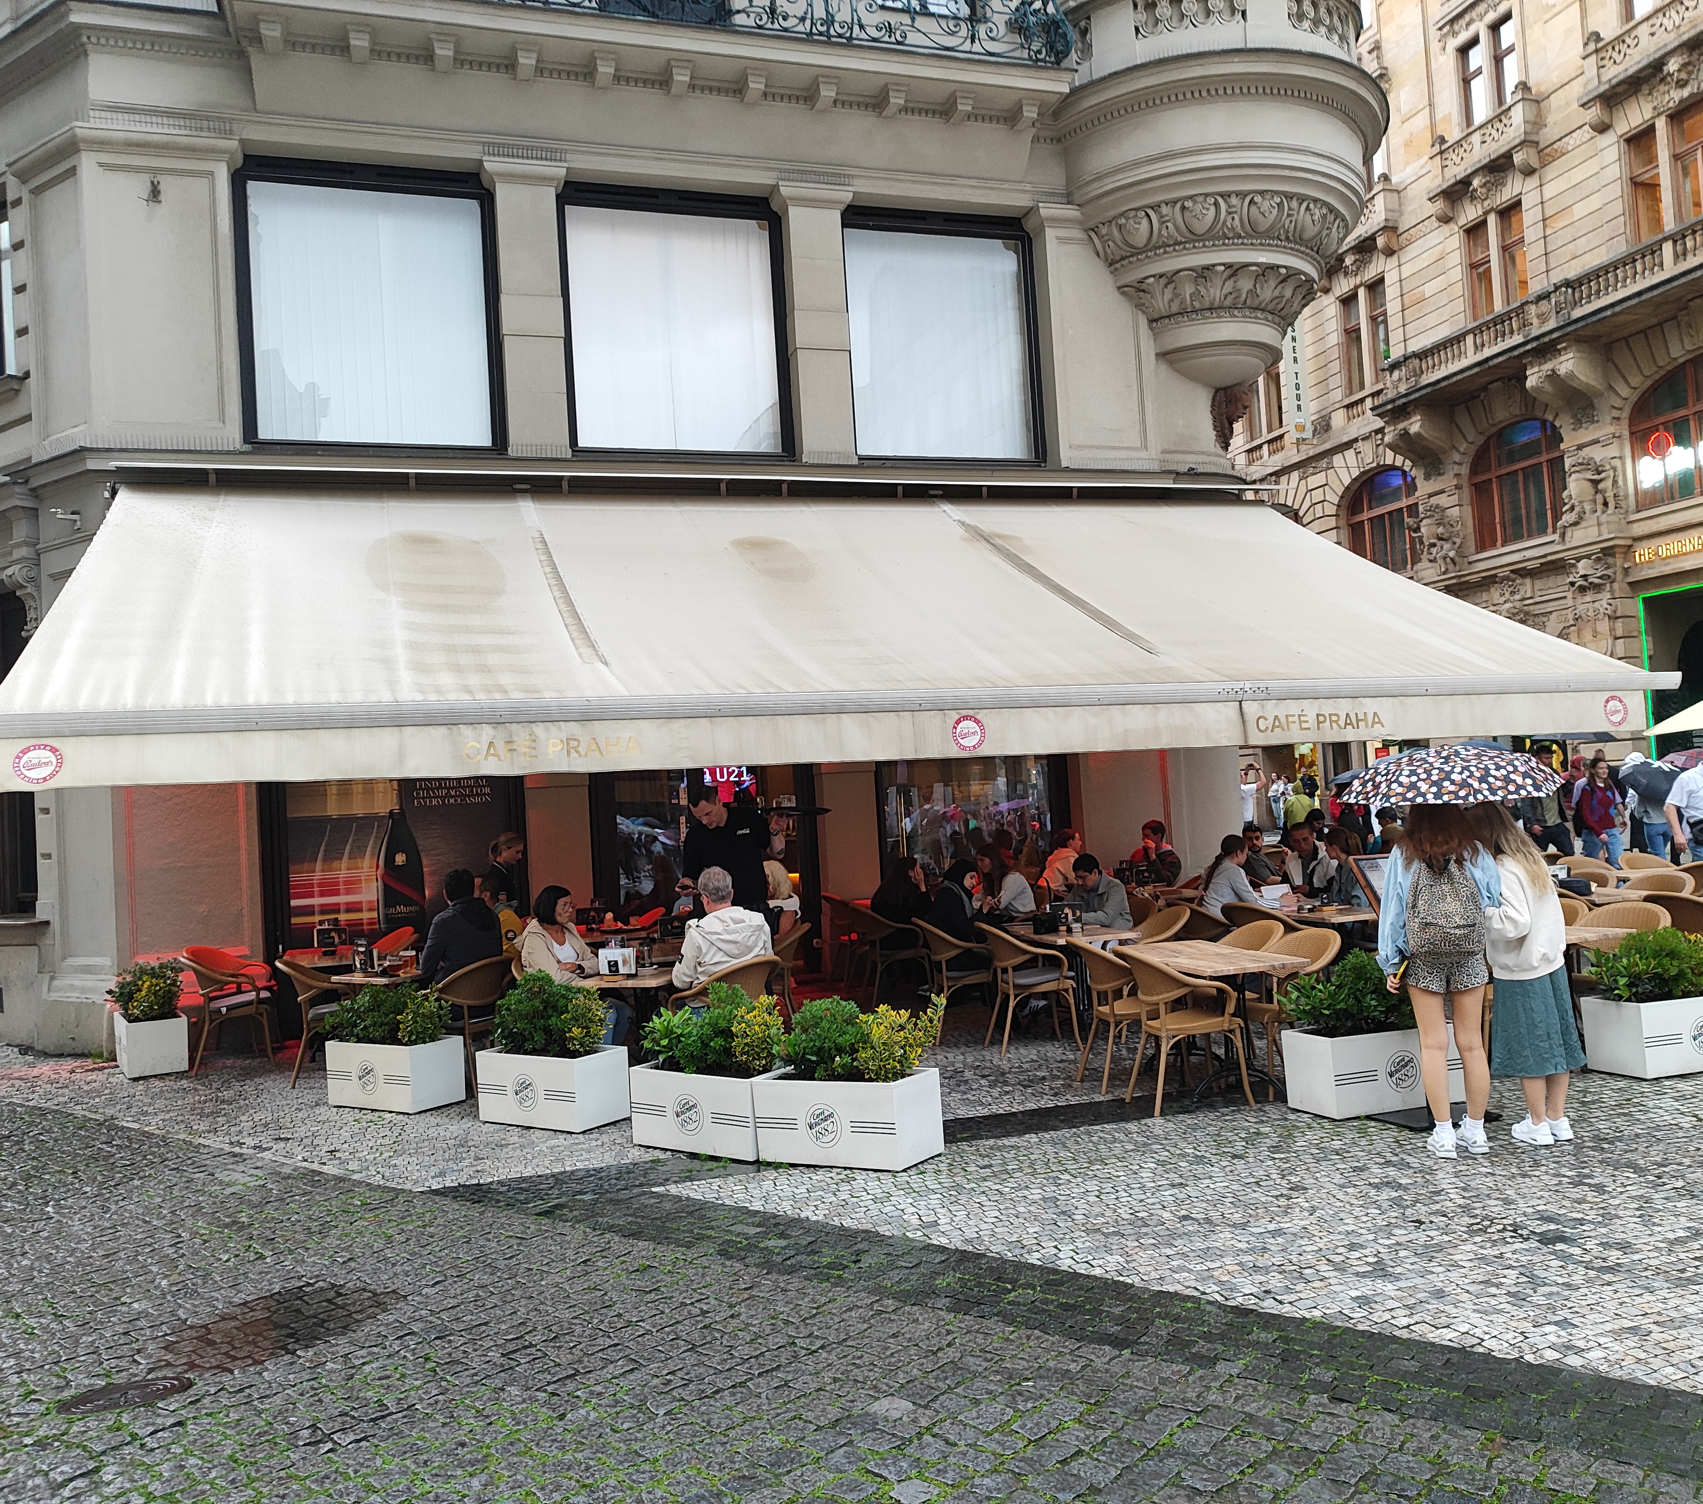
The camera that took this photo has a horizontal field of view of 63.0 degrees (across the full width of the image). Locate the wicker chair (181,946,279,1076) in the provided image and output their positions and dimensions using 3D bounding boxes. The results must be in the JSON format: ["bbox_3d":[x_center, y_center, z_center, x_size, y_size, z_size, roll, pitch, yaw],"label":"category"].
[{"bbox_3d":[-4.766,1.960,10.582,0.610,0.850,0.580,-2,-2,-25],"label":"wicker chair"}]

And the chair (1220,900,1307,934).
[{"bbox_3d":[2.884,1.454,9.570,0.626,0.848,0.576,-3,-2,-16],"label":"chair"}]

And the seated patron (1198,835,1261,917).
[{"bbox_3d":[2.959,1.263,10.333,0.800,1.290,0.500,-3,-2,-14],"label":"seated patron"}]

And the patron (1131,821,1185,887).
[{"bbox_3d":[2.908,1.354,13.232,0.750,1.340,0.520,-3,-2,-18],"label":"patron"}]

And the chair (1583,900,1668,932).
[{"bbox_3d":[4.429,1.332,8.243,0.600,0.850,0.580,-3,-2,-18],"label":"chair"}]

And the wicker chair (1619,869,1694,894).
[{"bbox_3d":[5.735,1.300,9.927,0.610,0.850,0.580,-2,-3,-29],"label":"wicker chair"}]

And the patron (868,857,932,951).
[{"bbox_3d":[0.484,1.506,11.549,0.780,1.250,0.480,-3,-2,-12],"label":"patron"}]

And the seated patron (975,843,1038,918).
[{"bbox_3d":[1.212,1.428,11.201,0.740,1.290,0.480,-3,-2,-15],"label":"seated patron"}]

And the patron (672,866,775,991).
[{"bbox_3d":[-0.817,1.395,8.330,0.750,1.370,0.550,-5,-3,40],"label":"patron"}]

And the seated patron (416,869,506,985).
[{"bbox_3d":[-2.605,1.524,9.196,0.750,1.400,0.550,-5,-3,40],"label":"seated patron"}]

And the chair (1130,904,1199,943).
[{"bbox_3d":[2.003,1.487,9.309,0.626,0.848,0.576,-3,-2,-16],"label":"chair"}]

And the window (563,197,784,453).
[{"bbox_3d":[-1.576,-3.742,12.425,1.959,2.293,0.121,-3,-2,-18],"label":"window"}]

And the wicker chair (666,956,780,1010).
[{"bbox_3d":[-0.702,1.644,8.220,0.600,0.850,0.580,-5,-3,30],"label":"wicker chair"}]

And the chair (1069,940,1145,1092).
[{"bbox_3d":[1.543,1.475,7.928,0.610,0.850,0.580,-3,-2,-11],"label":"chair"}]

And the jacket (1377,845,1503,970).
[{"bbox_3d":[2.662,0.700,6.317,0.510,0.570,0.310,-3,-2,-11],"label":"jacket"}]

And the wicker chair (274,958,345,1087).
[{"bbox_3d":[-3.708,1.864,9.775,0.610,0.850,0.580,-3,-2,-17],"label":"wicker chair"}]

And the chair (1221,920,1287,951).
[{"bbox_3d":[2.293,1.470,8.437,0.600,0.850,0.580,-3,-2,-17],"label":"chair"}]

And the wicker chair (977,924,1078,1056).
[{"bbox_3d":[1.187,1.605,9.513,0.600,0.840,0.570,-3,-2,-8],"label":"wicker chair"}]

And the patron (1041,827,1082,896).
[{"bbox_3d":[2.039,1.408,12.453,0.750,1.330,0.480,-3,-2,-18],"label":"patron"}]

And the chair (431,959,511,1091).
[{"bbox_3d":[-2.463,1.719,8.834,0.626,0.848,0.576,-4,-2,20],"label":"chair"}]

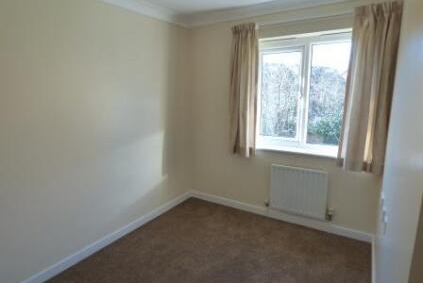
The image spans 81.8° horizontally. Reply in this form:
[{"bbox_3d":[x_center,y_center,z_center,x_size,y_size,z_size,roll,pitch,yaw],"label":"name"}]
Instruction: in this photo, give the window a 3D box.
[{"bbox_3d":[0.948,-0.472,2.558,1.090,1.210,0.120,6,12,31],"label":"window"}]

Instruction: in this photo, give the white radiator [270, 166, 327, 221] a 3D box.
[{"bbox_3d":[0.933,0.531,2.628,0.565,0.515,0.090,6,12,31],"label":"white radiator"}]

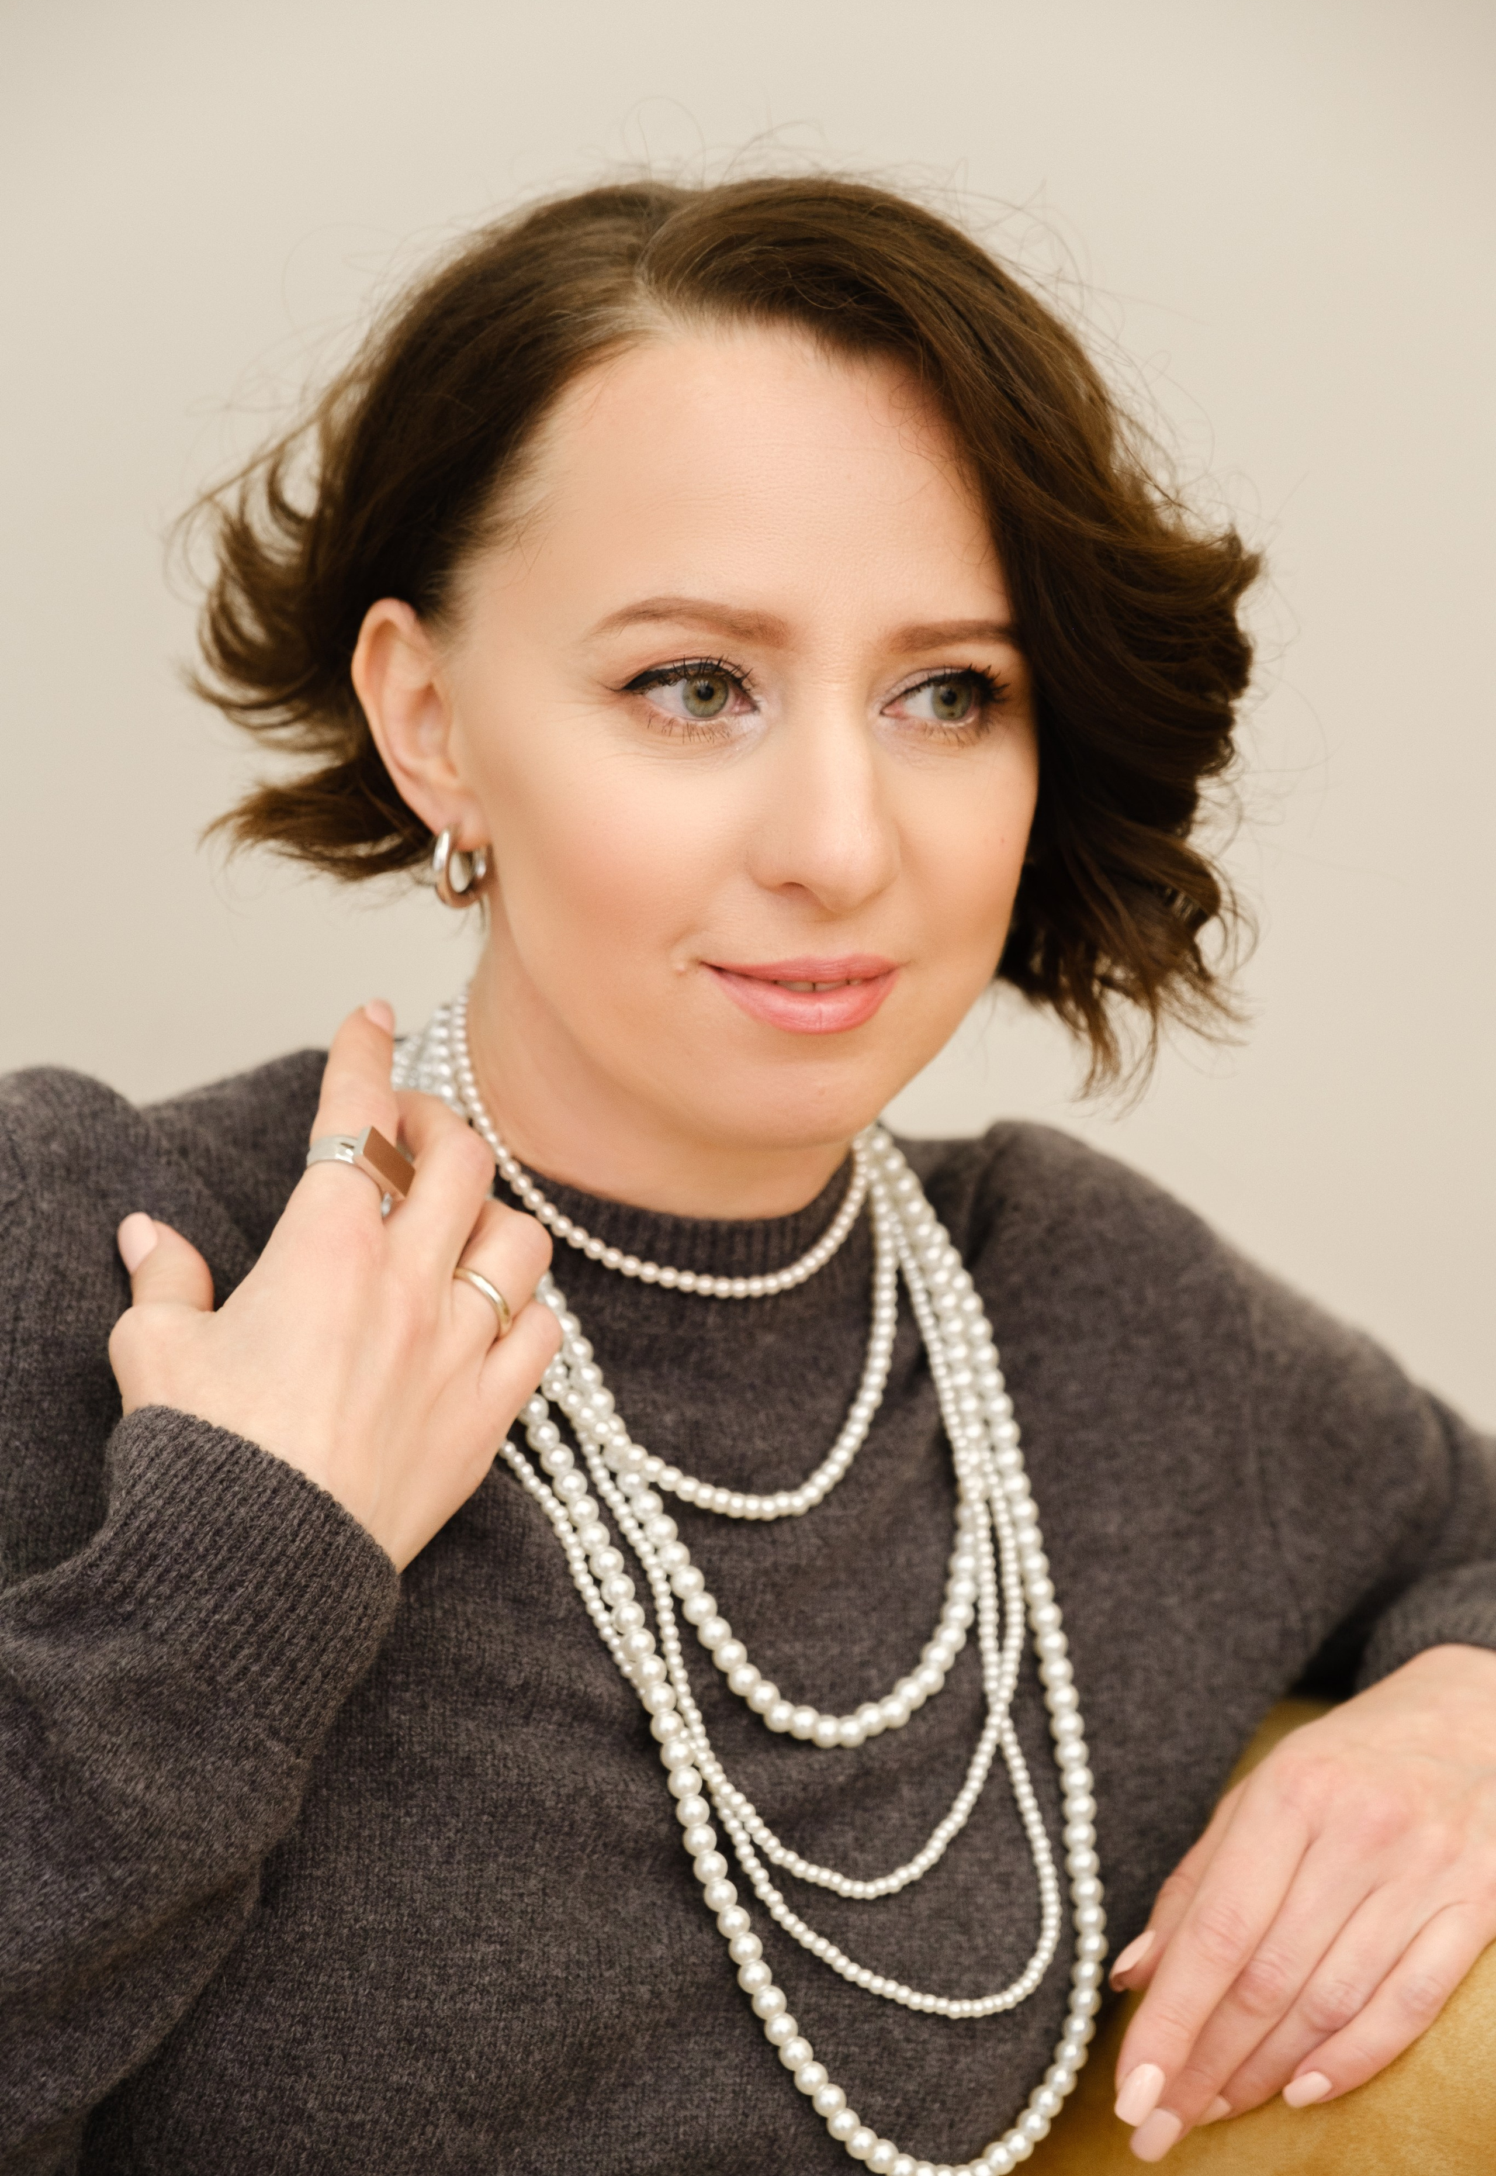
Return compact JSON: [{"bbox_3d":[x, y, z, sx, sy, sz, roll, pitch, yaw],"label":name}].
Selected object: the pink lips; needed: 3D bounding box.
[{"bbox_3d":[0.013,-0.024,1.272,0.048,0.019,0.018,-1,6,-21],"label":"pink lips"}]

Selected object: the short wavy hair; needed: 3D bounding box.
[{"bbox_3d":[-0.009,-0.121,1.370,0.255,0.230,0.215,-1,6,-21],"label":"short wavy hair"}]

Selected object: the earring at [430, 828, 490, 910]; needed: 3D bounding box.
[{"bbox_3d":[-0.073,-0.056,1.318,0.005,0.021,0.019,3,3,28],"label":"earring"}]

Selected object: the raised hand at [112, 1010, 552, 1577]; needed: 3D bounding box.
[{"bbox_3d":[-0.097,0.047,1.232,0.104,0.128,0.075,17,-5,10],"label":"raised hand"}]

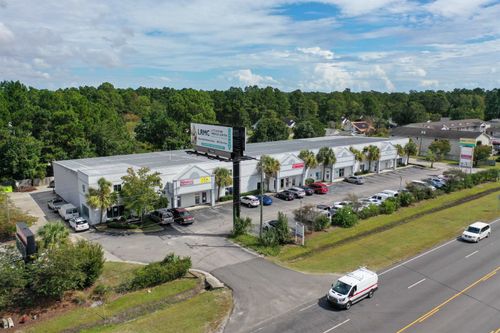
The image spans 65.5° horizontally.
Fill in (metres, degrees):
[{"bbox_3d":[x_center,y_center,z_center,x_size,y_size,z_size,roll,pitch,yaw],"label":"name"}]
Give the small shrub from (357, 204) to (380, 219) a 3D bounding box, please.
[{"bbox_3d":[18.792,7.029,61.598,3.700,1.770,2.780,-8,13,-37],"label":"small shrub"}]

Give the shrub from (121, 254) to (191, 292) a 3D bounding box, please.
[{"bbox_3d":[-10.071,10.870,40.418,7.800,1.900,2.300,-5,12,-27],"label":"shrub"}]

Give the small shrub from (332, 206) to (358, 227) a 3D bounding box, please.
[{"bbox_3d":[13.993,7.355,56.872,3.750,2.810,3.370,-8,13,-37],"label":"small shrub"}]

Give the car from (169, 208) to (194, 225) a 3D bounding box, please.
[{"bbox_3d":[-10.550,7.461,60.275,1.830,1.630,4.600,-7,12,-35],"label":"car"}]

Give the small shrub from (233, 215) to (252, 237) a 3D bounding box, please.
[{"bbox_3d":[-1.273,8.167,53.310,2.500,2.300,2.300,0,10,0],"label":"small shrub"}]

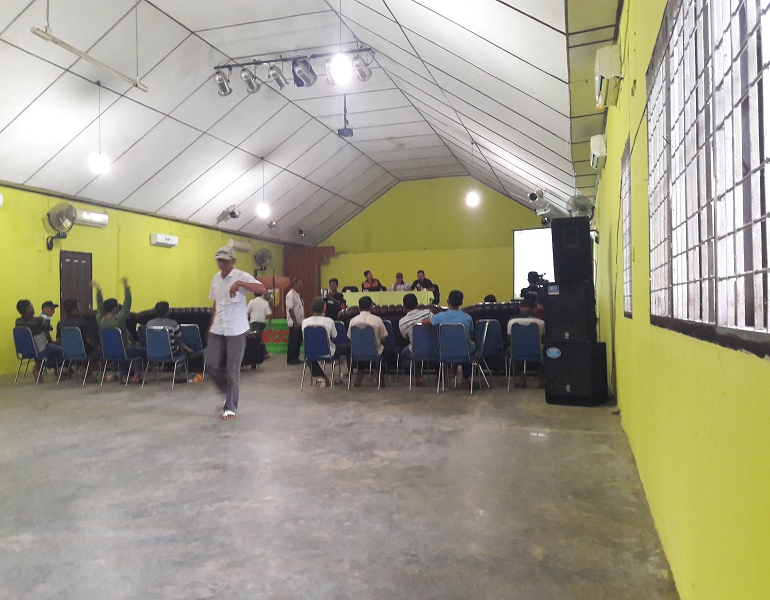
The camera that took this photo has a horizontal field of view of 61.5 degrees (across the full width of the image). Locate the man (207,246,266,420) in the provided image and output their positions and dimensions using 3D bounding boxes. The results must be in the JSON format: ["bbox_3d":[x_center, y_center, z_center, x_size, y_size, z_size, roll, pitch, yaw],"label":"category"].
[{"bbox_3d":[-1.487,0.306,6.450,0.560,1.690,0.450,-1,-1,7],"label":"man"}]

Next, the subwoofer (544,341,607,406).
[{"bbox_3d":[2.110,0.797,7.110,0.504,0.639,0.508,-1,-1,36],"label":"subwoofer"}]

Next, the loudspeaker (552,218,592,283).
[{"bbox_3d":[2.074,-0.552,7.120,0.400,0.660,0.400,-3,-1,24],"label":"loudspeaker"}]

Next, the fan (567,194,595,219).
[{"bbox_3d":[3.978,-1.709,13.100,0.550,0.800,0.430,-1,-1,35],"label":"fan"}]

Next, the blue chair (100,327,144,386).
[{"bbox_3d":[-3.729,0.792,9.241,0.440,0.850,0.520,-1,-1,13],"label":"blue chair"}]

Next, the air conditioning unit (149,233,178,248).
[{"bbox_3d":[-5.133,-1.377,15.064,0.200,0.275,0.810,-1,-1,17],"label":"air conditioning unit"}]

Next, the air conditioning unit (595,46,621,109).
[{"bbox_3d":[1.936,-1.933,5.666,0.190,0.275,0.810,-1,-1,17],"label":"air conditioning unit"}]

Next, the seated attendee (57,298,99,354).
[{"bbox_3d":[-4.479,0.618,9.663,0.500,1.230,0.740,-1,-1,18],"label":"seated attendee"}]

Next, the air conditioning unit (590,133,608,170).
[{"bbox_3d":[2.786,-1.928,8.483,0.190,0.275,0.810,-1,-1,17],"label":"air conditioning unit"}]

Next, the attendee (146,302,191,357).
[{"bbox_3d":[-2.989,0.612,9.163,0.500,1.190,0.740,-1,-1,13],"label":"attendee"}]

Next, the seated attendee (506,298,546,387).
[{"bbox_3d":[1.867,0.559,8.516,0.500,1.170,0.780,-1,-1,17],"label":"seated attendee"}]

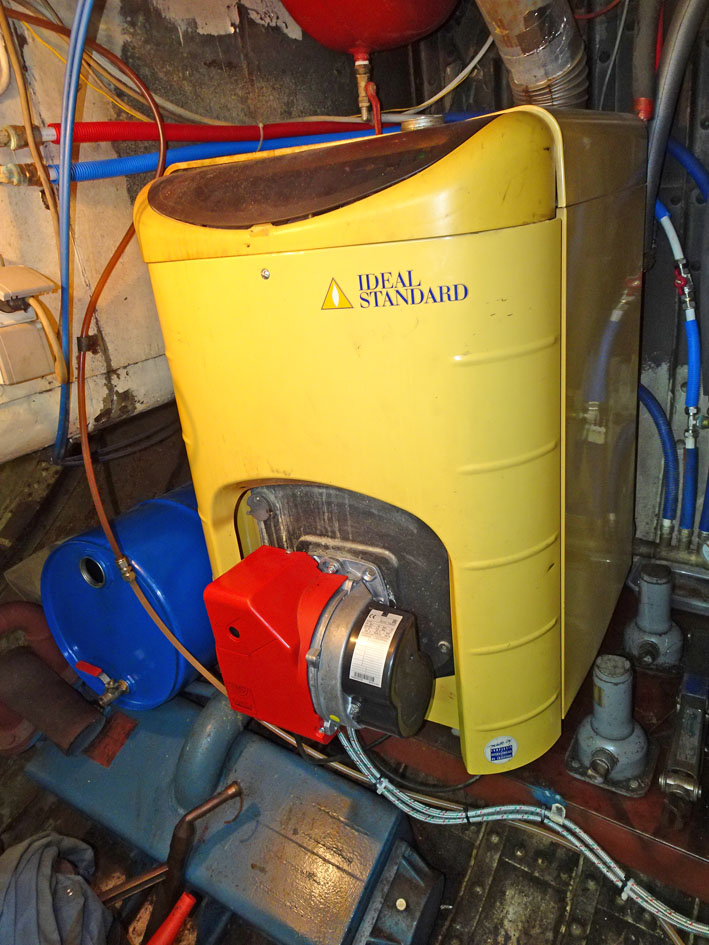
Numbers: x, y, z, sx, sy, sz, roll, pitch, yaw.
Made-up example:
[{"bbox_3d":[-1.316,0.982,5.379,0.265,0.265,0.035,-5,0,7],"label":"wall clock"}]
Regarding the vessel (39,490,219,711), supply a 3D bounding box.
[{"bbox_3d":[-0.340,0.207,1.509,0.370,0.370,0.580,5,21,28],"label":"vessel"}]

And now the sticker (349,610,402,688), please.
[{"bbox_3d":[0.026,0.215,0.811,0.046,0.016,0.094,8,64,33],"label":"sticker"}]

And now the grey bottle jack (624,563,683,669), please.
[{"bbox_3d":[0.499,0.238,1.092,0.095,0.168,0.098,8,26,33],"label":"grey bottle jack"}]

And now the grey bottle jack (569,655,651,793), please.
[{"bbox_3d":[0.356,0.330,0.902,0.100,0.174,0.103,8,26,33],"label":"grey bottle jack"}]

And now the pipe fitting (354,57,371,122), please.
[{"bbox_3d":[0.016,-0.730,1.250,0.028,0.113,0.030,-3,21,1],"label":"pipe fitting"}]

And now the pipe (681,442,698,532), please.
[{"bbox_3d":[0.684,0.032,1.340,0.026,0.190,0.026,8,26,33],"label":"pipe"}]

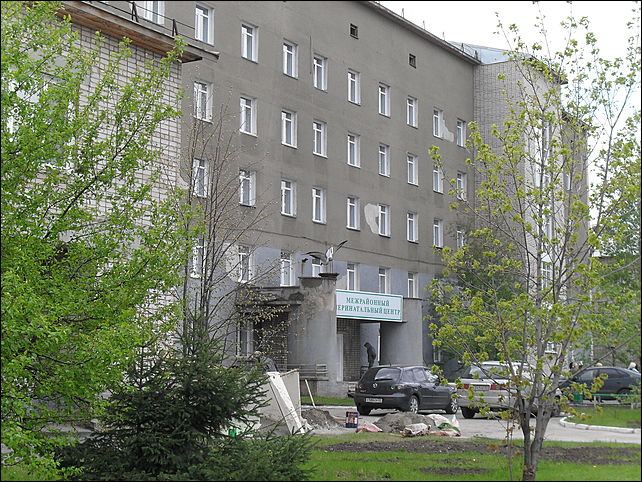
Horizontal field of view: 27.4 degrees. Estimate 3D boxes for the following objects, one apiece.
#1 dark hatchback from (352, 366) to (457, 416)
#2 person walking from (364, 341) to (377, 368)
[{"bbox_3d":[2.645,4.455,39.400,1.780,1.465,4.420,-3,-6,31],"label":"dark hatchback"},{"bbox_3d":[2.220,5.420,59.000,0.500,1.700,0.500,2,-6,-12],"label":"person walking"}]

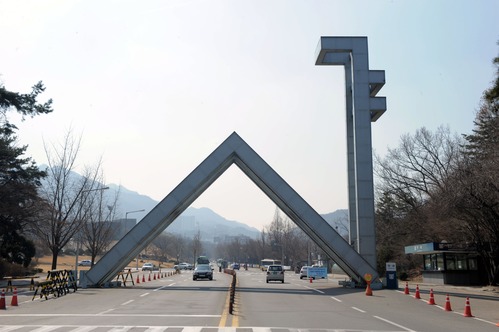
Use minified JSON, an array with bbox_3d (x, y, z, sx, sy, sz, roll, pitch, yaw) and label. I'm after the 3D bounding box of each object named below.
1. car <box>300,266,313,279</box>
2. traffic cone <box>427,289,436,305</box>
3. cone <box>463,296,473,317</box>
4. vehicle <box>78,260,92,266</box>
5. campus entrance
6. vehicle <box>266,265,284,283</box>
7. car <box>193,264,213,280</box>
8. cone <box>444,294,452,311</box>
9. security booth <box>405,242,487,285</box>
[{"bbox_3d":[6.725,12.225,64.059,1.780,1.560,4.500,0,-10,-1],"label":"car"},{"bbox_3d":[8.274,5.921,25.166,0.360,0.710,0.360,0,-10,0],"label":"traffic cone"},{"bbox_3d":[7.815,5.023,19.841,0.360,0.710,0.360,0,-10,0],"label":"cone"},{"bbox_3d":[-41.016,24.584,139.859,4.500,1.460,1.780,0,-10,0],"label":"vehicle"},{"bbox_3d":[-0.845,-0.293,43.313,22.550,19.230,3.320,0,-10,0],"label":"campus entrance"},{"bbox_3d":[2.556,10.535,54.203,1.740,1.630,4.400,0,-10,-1],"label":"vehicle"},{"bbox_3d":[-4.393,10.151,53.051,1.800,1.440,4.500,0,-10,0],"label":"car"},{"bbox_3d":[8.035,5.488,22.399,0.360,0.710,0.360,0,-10,0],"label":"cone"},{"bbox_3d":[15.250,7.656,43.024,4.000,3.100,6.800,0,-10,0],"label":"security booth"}]

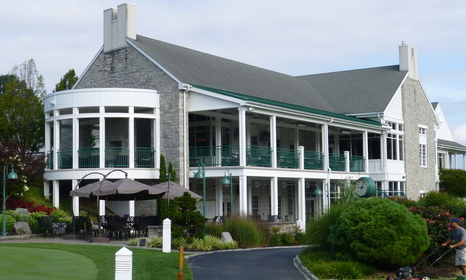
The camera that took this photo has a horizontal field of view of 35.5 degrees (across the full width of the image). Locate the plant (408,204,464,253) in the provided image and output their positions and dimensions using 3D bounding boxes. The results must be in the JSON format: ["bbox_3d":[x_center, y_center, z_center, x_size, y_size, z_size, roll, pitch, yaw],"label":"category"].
[{"bbox_3d":[6.682,2.953,24.000,2.000,1.750,1.700,-1,-5,10],"label":"plant"}]

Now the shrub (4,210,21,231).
[{"bbox_3d":[-10.399,3.796,34.300,0.720,1.020,0.720,0,-4,0],"label":"shrub"}]

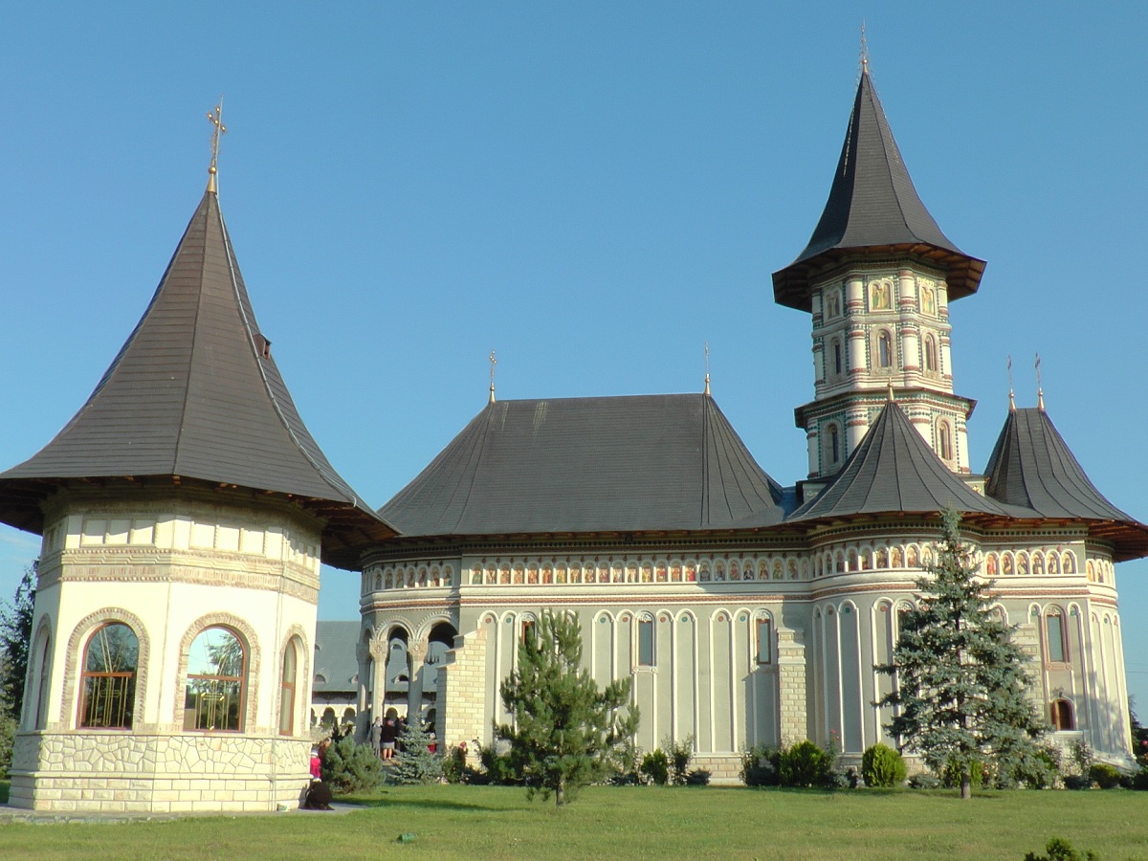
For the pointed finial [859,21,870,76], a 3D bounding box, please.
[{"bbox_3d":[14.259,-18.832,60.432,0.471,2.968,0.420,-2,-15,9],"label":"pointed finial"}]

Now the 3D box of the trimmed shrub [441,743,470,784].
[{"bbox_3d":[-4.731,13.240,48.740,1.140,1.613,1.140,-2,-15,9],"label":"trimmed shrub"}]

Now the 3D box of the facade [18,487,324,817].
[{"bbox_3d":[-11.365,6.486,34.475,7.400,7.810,7.400,1,-15,-3],"label":"facade"}]

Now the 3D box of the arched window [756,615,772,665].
[{"bbox_3d":[7.537,8.296,48.701,0.620,1.980,0.250,-2,-15,10],"label":"arched window"}]

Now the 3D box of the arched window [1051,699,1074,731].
[{"bbox_3d":[18.240,10.630,45.827,0.830,1.200,0.250,-2,-15,10],"label":"arched window"}]

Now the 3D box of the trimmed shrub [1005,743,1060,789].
[{"bbox_3d":[16.242,11.886,43.446,1.861,1.537,1.709,-2,-15,10],"label":"trimmed shrub"}]

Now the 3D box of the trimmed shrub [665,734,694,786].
[{"bbox_3d":[4.178,13.020,48.492,1.210,1.899,1.210,-2,-15,9],"label":"trimmed shrub"}]

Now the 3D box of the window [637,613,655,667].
[{"bbox_3d":[2.921,8.453,49.622,0.700,2.120,0.250,-2,-15,10],"label":"window"}]

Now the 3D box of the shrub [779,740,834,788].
[{"bbox_3d":[8.885,12.712,46.803,2.116,1.832,1.905,-2,-15,9],"label":"shrub"}]

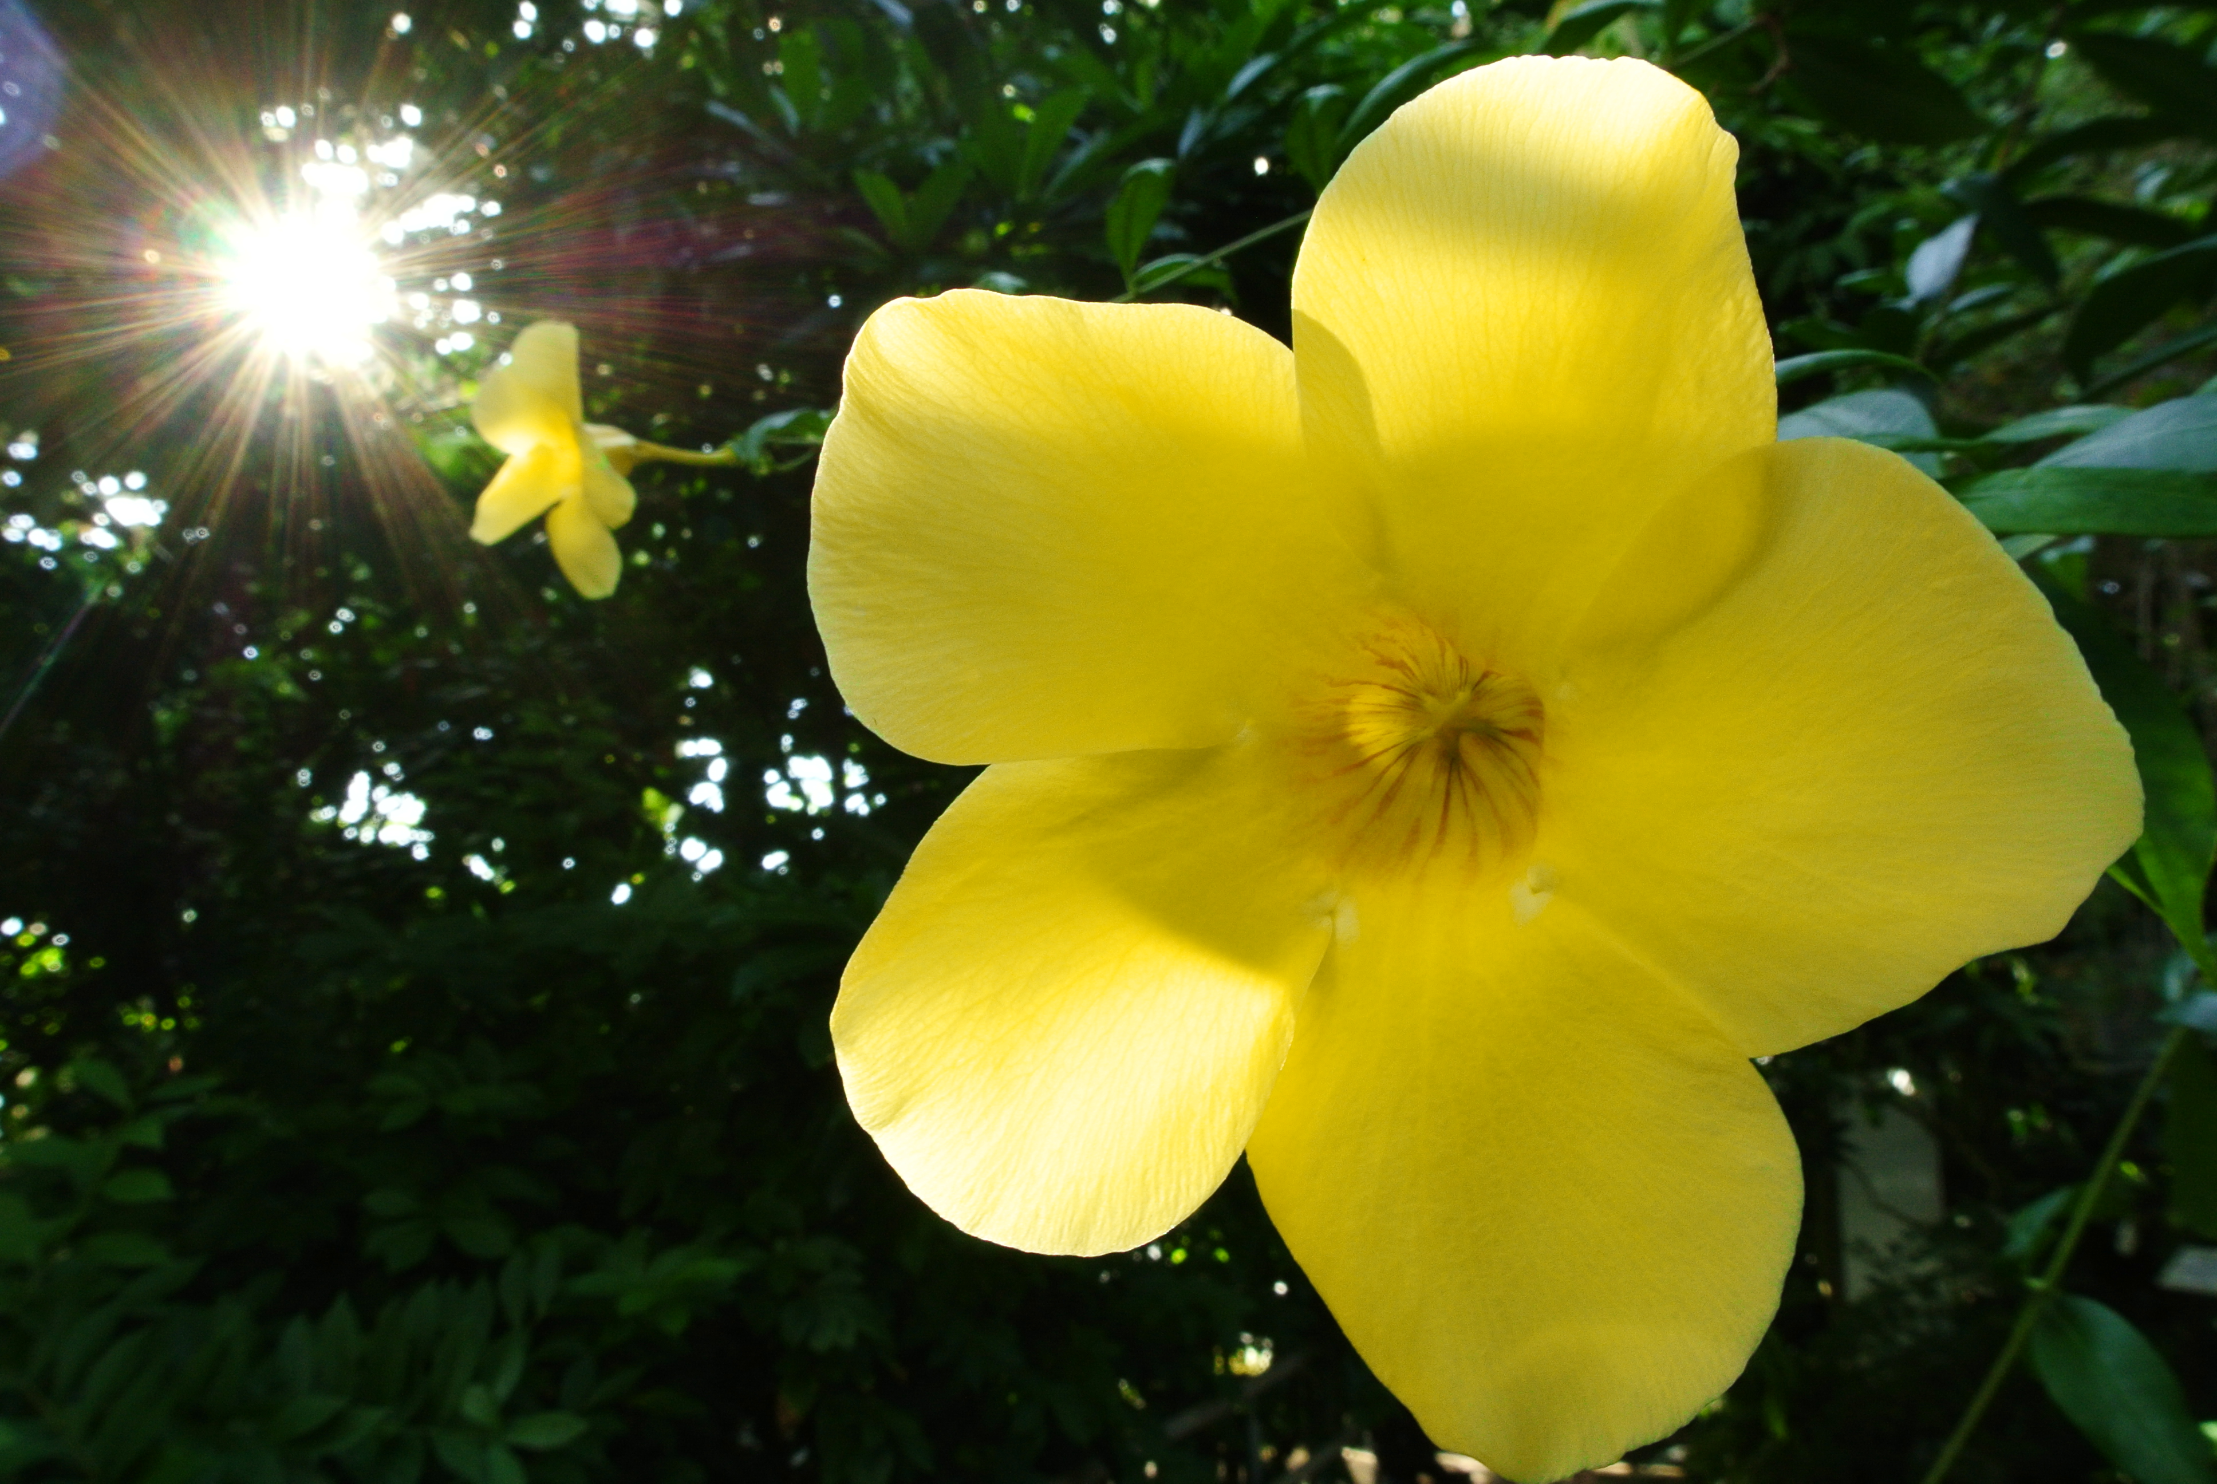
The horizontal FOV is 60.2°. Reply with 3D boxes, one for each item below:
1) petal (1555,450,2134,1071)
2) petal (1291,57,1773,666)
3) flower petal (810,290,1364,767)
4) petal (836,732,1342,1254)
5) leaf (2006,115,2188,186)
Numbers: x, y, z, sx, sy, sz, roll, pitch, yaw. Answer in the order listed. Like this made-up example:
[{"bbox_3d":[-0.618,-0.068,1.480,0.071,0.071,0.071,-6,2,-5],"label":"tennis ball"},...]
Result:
[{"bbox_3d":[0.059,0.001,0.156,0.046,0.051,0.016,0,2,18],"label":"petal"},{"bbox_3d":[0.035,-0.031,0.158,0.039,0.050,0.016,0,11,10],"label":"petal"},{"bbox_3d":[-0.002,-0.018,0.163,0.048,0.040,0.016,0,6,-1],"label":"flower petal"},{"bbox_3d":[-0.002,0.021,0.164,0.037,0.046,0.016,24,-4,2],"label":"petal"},{"bbox_3d":[0.439,-0.263,0.850,0.082,0.027,0.030,-12,0,30],"label":"leaf"}]

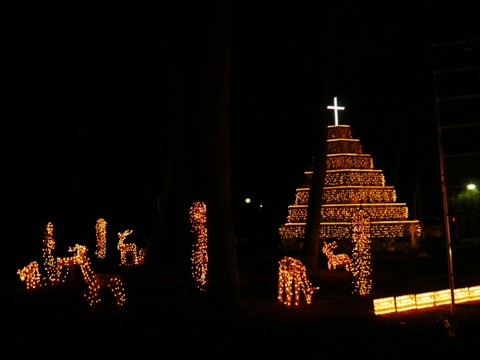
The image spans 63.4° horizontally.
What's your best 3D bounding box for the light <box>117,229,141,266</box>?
[{"bbox_3d":[-4.039,2.436,14.084,0.920,1.343,0.360,-1,-6,0],"label":"light"}]

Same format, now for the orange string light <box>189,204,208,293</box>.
[{"bbox_3d":[-0.961,1.540,8.995,0.410,2.037,0.410,-1,-6,0],"label":"orange string light"}]

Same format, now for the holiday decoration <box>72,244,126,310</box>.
[{"bbox_3d":[-2.532,1.785,7.075,0.950,1.223,0.380,-1,-6,-6],"label":"holiday decoration"}]

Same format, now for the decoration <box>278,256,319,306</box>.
[{"bbox_3d":[1.066,1.876,7.188,0.900,0.907,0.360,-6,-8,41],"label":"decoration"}]

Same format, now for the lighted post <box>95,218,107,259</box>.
[{"bbox_3d":[-5.918,2.502,16.568,0.450,1.711,0.450,-1,-6,0],"label":"lighted post"}]

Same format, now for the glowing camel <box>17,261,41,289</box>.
[{"bbox_3d":[-5.534,2.484,10.184,0.680,0.733,0.350,0,-6,-15],"label":"glowing camel"}]

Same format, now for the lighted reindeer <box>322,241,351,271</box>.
[{"bbox_3d":[2.946,2.300,11.761,0.880,0.925,0.360,1,-6,-17],"label":"lighted reindeer"}]

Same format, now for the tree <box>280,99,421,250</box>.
[{"bbox_3d":[5.364,-0.388,19.900,6.800,7.750,5.300,-1,-6,-3],"label":"tree"}]

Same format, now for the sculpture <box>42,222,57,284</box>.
[{"bbox_3d":[-5.097,1.971,10.411,0.320,1.653,0.320,-1,-6,0],"label":"sculpture"}]

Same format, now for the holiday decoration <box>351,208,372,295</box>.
[{"bbox_3d":[2.533,1.495,8.116,0.400,1.794,0.400,-1,-6,0],"label":"holiday decoration"}]

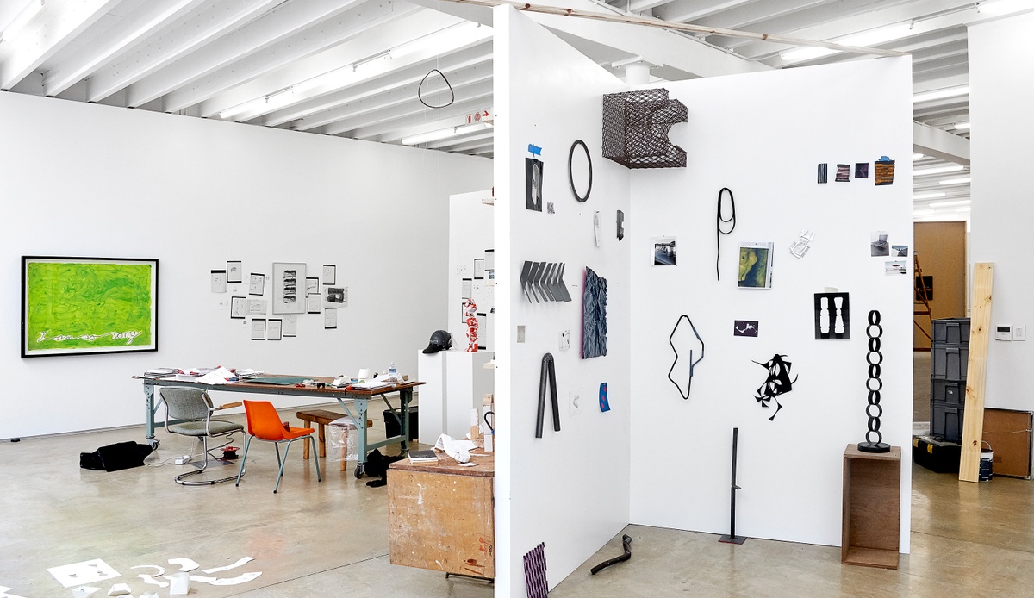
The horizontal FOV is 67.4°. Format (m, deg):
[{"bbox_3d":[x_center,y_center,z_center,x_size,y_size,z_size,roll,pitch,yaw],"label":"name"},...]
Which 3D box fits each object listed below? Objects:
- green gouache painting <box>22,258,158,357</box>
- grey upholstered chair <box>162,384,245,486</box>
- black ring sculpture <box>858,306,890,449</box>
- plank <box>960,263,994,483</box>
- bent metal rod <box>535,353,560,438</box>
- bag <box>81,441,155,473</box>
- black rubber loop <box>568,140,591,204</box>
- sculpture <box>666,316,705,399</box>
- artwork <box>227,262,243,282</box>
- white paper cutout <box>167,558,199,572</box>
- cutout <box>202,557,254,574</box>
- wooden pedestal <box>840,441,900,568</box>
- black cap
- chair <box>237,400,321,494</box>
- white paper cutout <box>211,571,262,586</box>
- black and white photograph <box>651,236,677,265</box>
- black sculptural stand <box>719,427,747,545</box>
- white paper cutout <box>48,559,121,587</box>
[{"bbox_3d":[-4.878,0.086,8.943,1.415,1.120,0.050,-1,1,-40],"label":"green gouache painting"},{"bbox_3d":[-2.860,1.230,7.118,0.570,0.810,0.550,0,0,22],"label":"grey upholstered chair"},{"bbox_3d":[2.221,0.503,4.814,0.203,0.872,0.203,0,1,21],"label":"black ring sculpture"},{"bbox_3d":[4.085,0.623,6.880,0.144,1.979,0.022,1,-16,42],"label":"plank"},{"bbox_3d":[0.172,0.512,4.199,0.040,0.435,0.274,0,1,27],"label":"bent metal rod"},{"bbox_3d":[-3.870,1.536,7.519,0.590,0.190,0.400,0,0,-14],"label":"bag"},{"bbox_3d":[0.403,-0.786,4.776,0.027,0.390,0.390,0,0,26],"label":"black rubber loop"},{"bbox_3d":[1.156,0.400,5.313,0.240,0.580,0.040,0,1,21],"label":"sculpture"},{"bbox_3d":[-3.784,-0.357,10.401,0.193,0.282,0.008,0,0,-40],"label":"artwork"},{"bbox_3d":[-2.013,1.600,4.692,0.120,0.010,0.284,-1,1,-44],"label":"white paper cutout"},{"bbox_3d":[-1.759,1.640,4.748,0.127,0.020,0.305,0,0,36],"label":"cutout"},{"bbox_3d":[2.244,1.313,4.943,0.317,0.680,0.350,0,0,24],"label":"wooden pedestal"},{"bbox_3d":[-0.878,0.474,8.450,0.310,0.235,0.235,-1,1,-42],"label":"black cap"},{"bbox_3d":[-2.040,1.211,6.647,0.480,0.740,0.530,0,1,36],"label":"chair"},{"bbox_3d":[-1.594,1.603,4.438,0.300,0.010,0.143,-1,1,-37],"label":"white paper cutout"},{"bbox_3d":[1.018,-0.330,5.372,0.182,0.200,0.010,0,1,21],"label":"black and white photograph"},{"bbox_3d":[1.482,1.267,5.309,0.155,0.765,0.172,0,0,24],"label":"black sculptural stand"},{"bbox_3d":[-2.610,1.643,4.673,0.293,0.012,0.419,0,0,-44],"label":"white paper cutout"}]

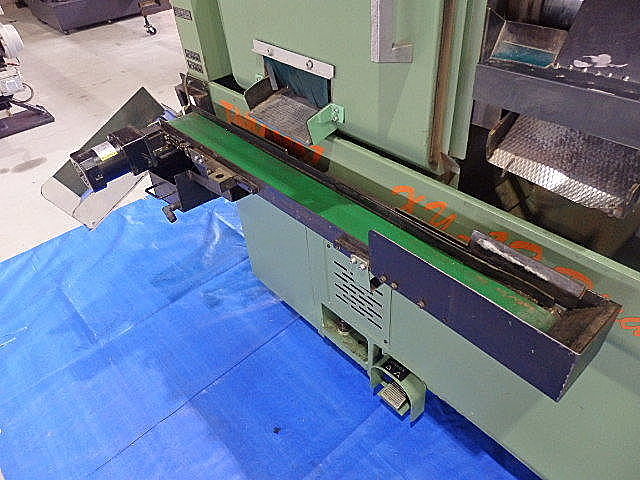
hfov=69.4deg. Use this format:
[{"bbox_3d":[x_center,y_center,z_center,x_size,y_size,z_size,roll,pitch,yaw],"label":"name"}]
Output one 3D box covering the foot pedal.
[{"bbox_3d":[0.256,0.536,1.580,0.078,0.025,0.081,-38,50,-22],"label":"foot pedal"}]

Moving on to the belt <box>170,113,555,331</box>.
[{"bbox_3d":[-0.040,-0.118,1.216,0.100,0.040,1.297,-33,47,-28],"label":"belt"}]

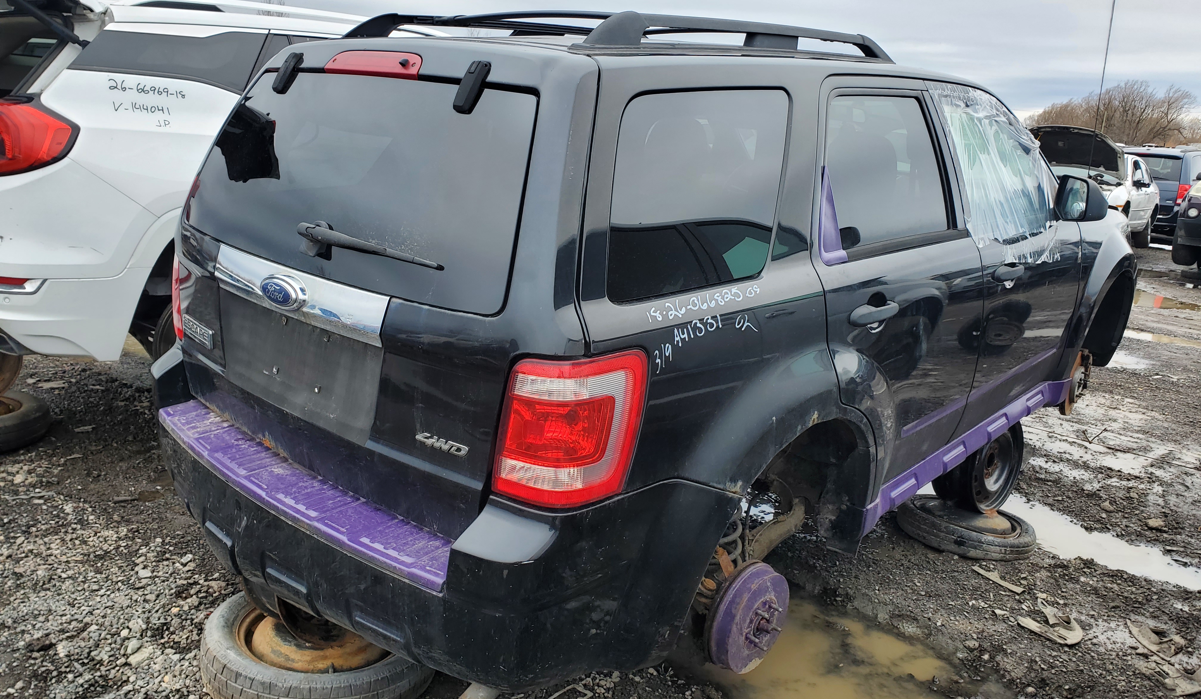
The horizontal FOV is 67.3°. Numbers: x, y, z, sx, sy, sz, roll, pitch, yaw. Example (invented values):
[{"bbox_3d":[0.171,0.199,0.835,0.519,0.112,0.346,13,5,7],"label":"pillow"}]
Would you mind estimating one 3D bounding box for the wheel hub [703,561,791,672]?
[{"bbox_3d":[0.384,0.682,2.266,0.105,0.275,0.275,17,22,39],"label":"wheel hub"}]

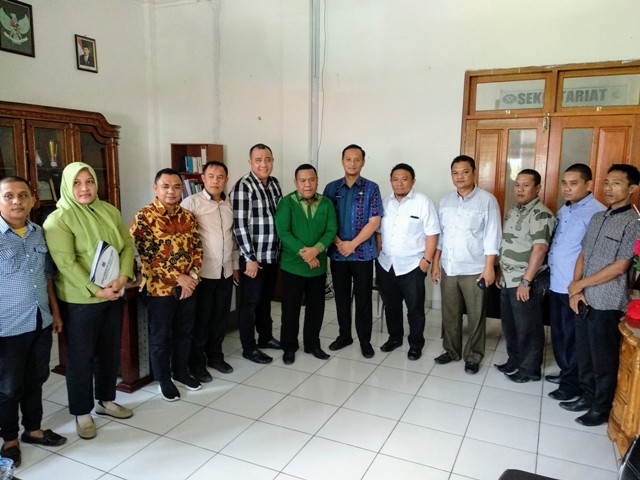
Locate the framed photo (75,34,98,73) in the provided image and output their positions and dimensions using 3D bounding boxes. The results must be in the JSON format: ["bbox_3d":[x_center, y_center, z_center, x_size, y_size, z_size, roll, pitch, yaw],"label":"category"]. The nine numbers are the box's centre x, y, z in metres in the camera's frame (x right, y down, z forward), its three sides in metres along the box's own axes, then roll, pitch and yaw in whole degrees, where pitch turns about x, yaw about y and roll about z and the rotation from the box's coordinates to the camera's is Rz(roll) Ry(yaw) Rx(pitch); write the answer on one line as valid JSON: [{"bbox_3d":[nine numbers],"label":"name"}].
[{"bbox_3d":[-2.904,-2.304,5.977,0.025,0.398,0.289,5,10,25],"label":"framed photo"}]

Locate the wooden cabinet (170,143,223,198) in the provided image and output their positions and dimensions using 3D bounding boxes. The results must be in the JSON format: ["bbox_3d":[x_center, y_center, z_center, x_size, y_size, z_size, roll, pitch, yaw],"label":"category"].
[{"bbox_3d":[-1.691,-0.353,6.709,0.620,1.900,0.315,5,9,25],"label":"wooden cabinet"}]

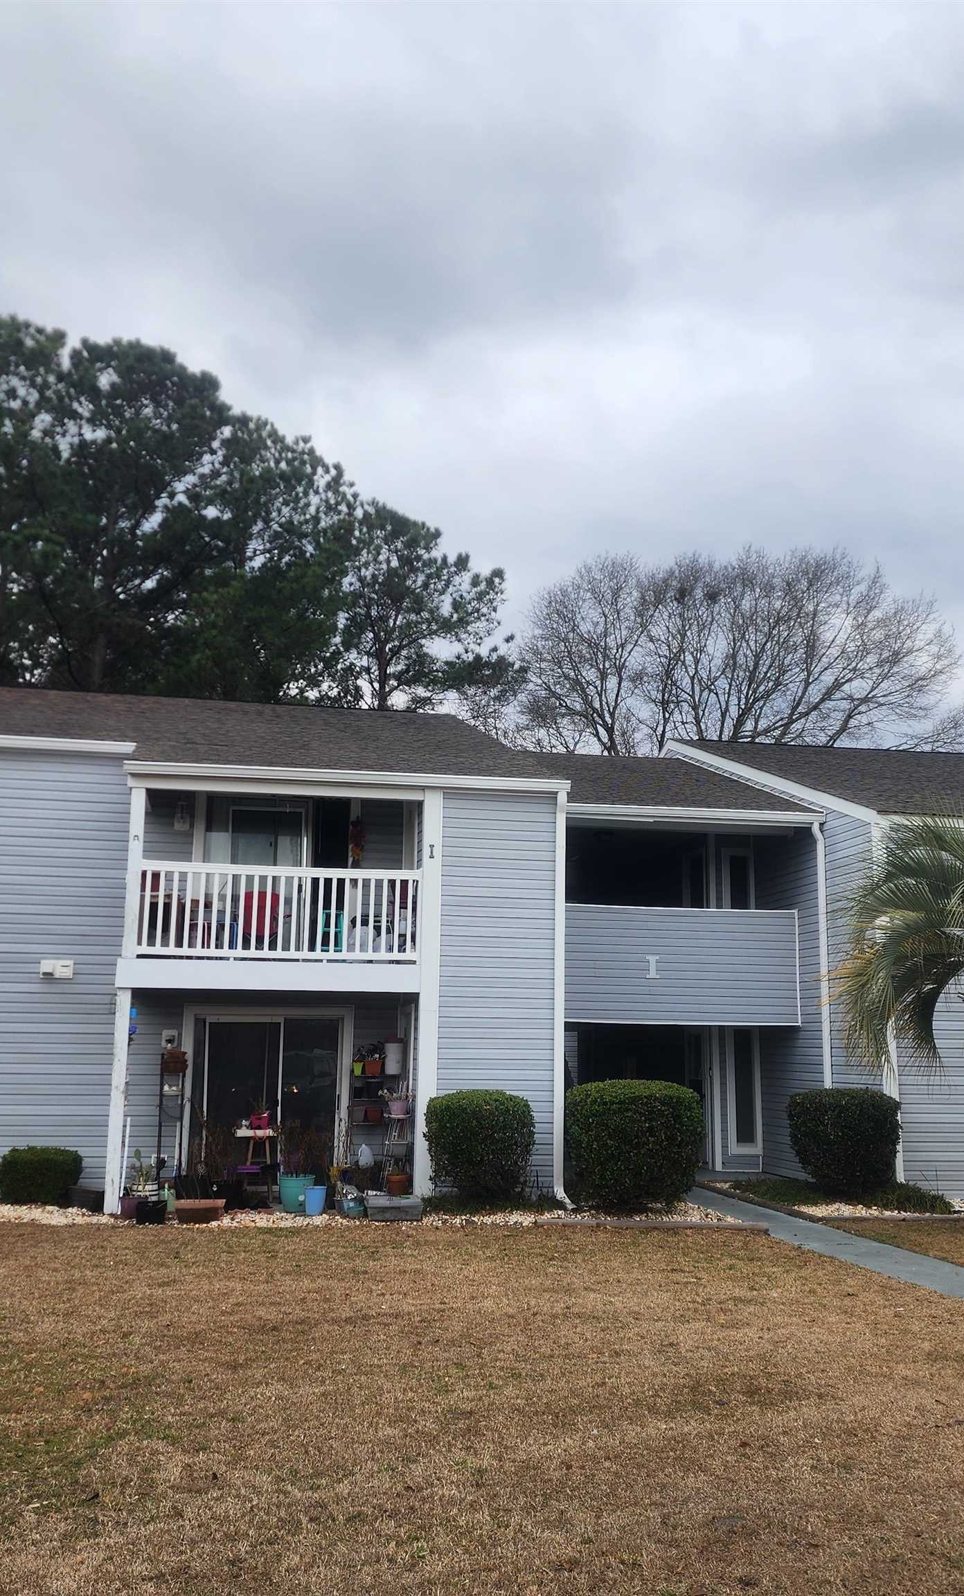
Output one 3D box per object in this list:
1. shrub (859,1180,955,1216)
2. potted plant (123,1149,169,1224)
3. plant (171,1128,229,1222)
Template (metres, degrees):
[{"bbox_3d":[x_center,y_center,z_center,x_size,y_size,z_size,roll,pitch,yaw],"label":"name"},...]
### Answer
[{"bbox_3d":[4.944,4.660,16.463,0.970,0.340,0.750,3,-11,-9],"label":"shrub"},{"bbox_3d":[-3.494,4.046,14.730,0.440,0.740,0.420,3,-11,-9],"label":"potted plant"},{"bbox_3d":[-2.951,3.951,14.843,0.560,0.962,0.450,3,-11,-9],"label":"plant"}]

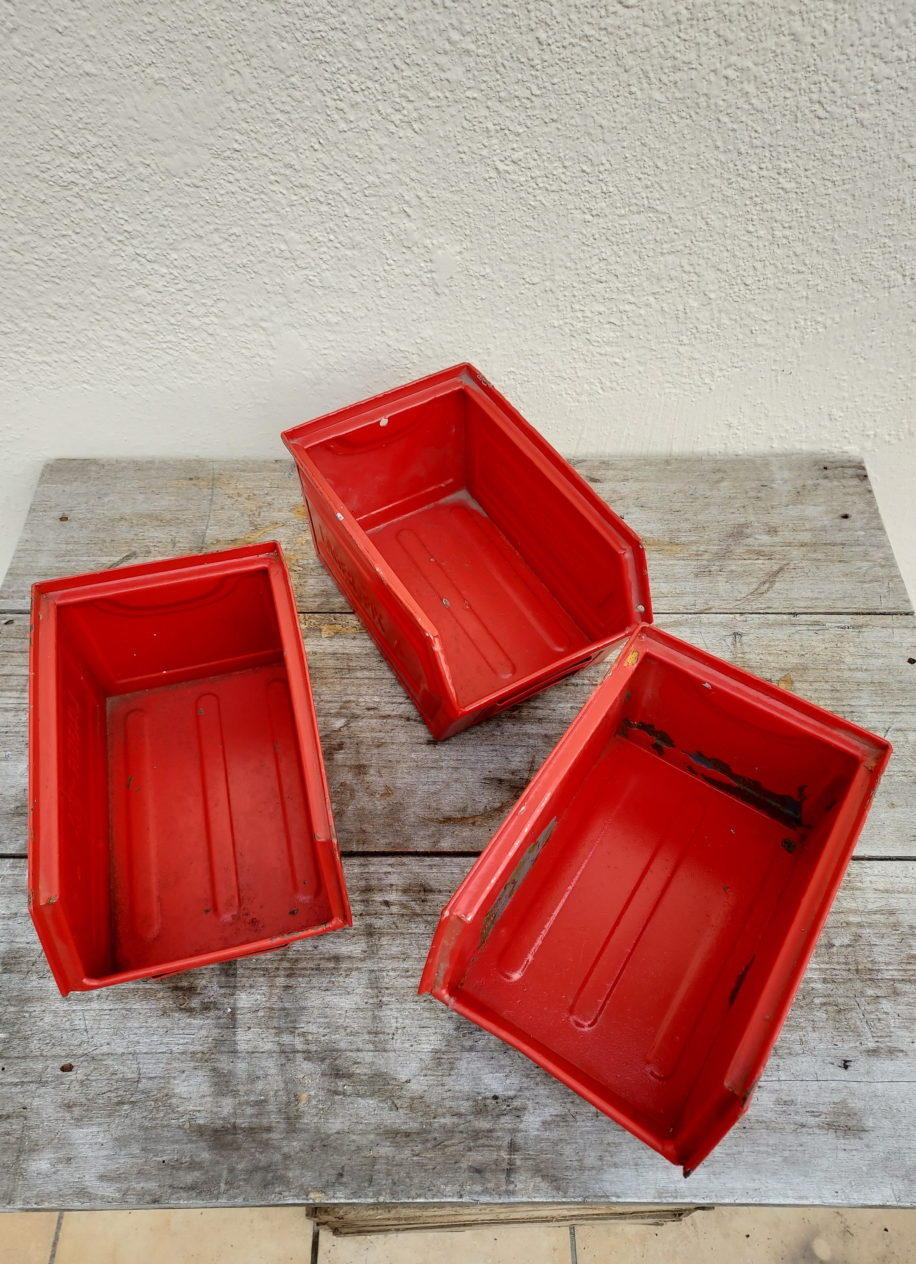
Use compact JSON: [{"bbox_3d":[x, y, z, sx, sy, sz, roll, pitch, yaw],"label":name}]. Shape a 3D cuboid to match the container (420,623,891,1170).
[{"bbox_3d":[0.105,0.142,0.484,0.148,0.125,0.231,28,60,18],"label":"container"}]

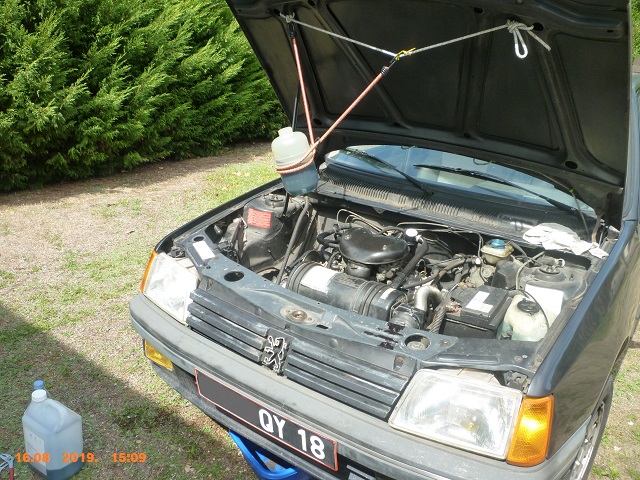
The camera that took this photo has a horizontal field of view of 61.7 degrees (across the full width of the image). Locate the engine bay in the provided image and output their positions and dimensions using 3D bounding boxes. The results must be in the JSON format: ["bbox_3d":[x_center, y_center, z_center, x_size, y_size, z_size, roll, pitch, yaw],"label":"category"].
[{"bbox_3d":[0.182,0.150,1.925,1.330,0.400,0.780,16,24,32],"label":"engine bay"}]

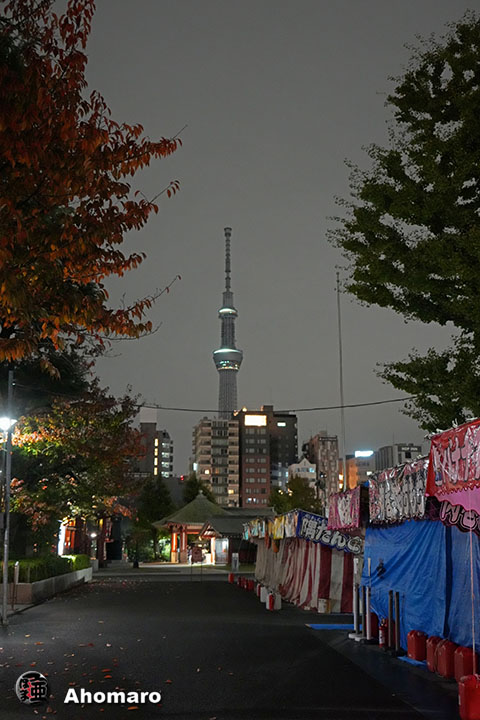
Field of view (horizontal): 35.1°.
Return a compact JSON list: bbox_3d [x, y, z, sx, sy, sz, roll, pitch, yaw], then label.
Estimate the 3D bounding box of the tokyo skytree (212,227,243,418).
[{"bbox_3d":[-22.500,39.001,1466.352,65.000,632.000,65.000,3,-14,-11],"label":"tokyo skytree"}]

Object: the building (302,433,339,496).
[{"bbox_3d":[26.832,44.072,251.258,6.800,38.000,18.000,3,-14,-11],"label":"building"}]

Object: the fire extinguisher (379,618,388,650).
[{"bbox_3d":[2.370,4.500,12.537,0.160,0.470,0.150,-6,-15,23],"label":"fire extinguisher"}]

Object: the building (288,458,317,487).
[{"bbox_3d":[19.377,45.726,237.089,7.300,28.000,9.000,3,-14,-11],"label":"building"}]

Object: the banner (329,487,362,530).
[{"bbox_3d":[2.170,3.191,16.105,0.080,0.760,2.600,2,-14,-7],"label":"banner"}]

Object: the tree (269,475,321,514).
[{"bbox_3d":[6.650,18.880,91.131,6.500,10.200,6.500,0,-14,0],"label":"tree"}]

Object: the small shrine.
[{"bbox_3d":[-3.550,14.208,64.474,6.700,6.100,6.700,3,-14,-11],"label":"small shrine"}]

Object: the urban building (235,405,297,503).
[{"bbox_3d":[7.775,40.439,255.317,17.500,47.000,18.000,3,-14,-11],"label":"urban building"}]

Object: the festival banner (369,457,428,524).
[{"bbox_3d":[2.570,2.272,12.675,0.080,0.860,2.750,2,-14,-7],"label":"festival banner"}]

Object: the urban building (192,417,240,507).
[{"bbox_3d":[-7.779,41.563,249.436,12.900,42.000,16.000,3,-14,-11],"label":"urban building"}]

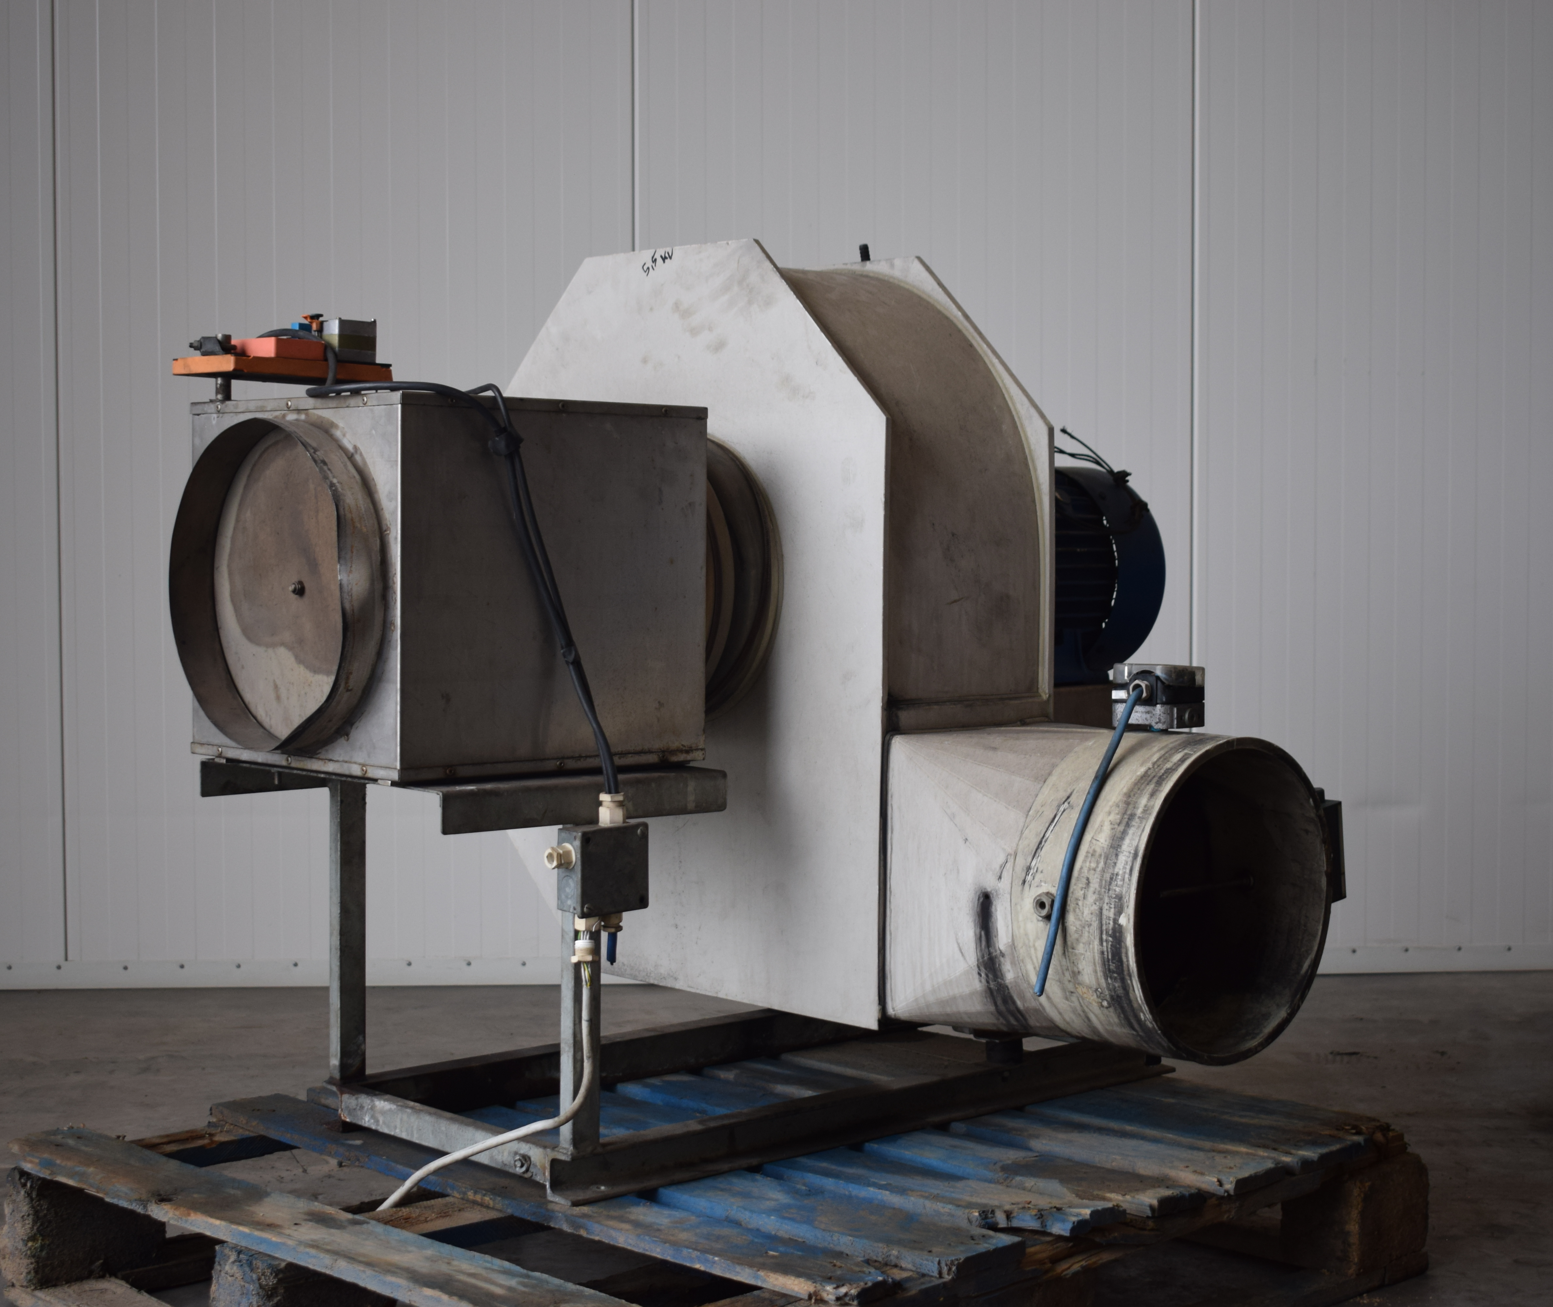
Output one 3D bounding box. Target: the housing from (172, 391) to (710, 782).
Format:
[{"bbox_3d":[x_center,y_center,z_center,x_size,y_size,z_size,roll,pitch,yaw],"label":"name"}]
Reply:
[{"bbox_3d":[-0.355,-0.073,2.581,0.424,0.362,0.376,-2,4,-43],"label":"housing"}]

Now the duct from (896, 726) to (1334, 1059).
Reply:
[{"bbox_3d":[0.327,0.236,2.559,0.319,0.319,0.353,-2,4,-43],"label":"duct"}]

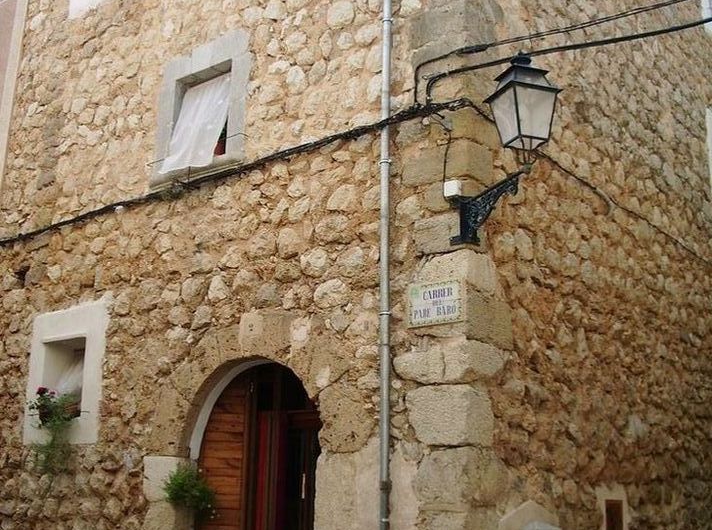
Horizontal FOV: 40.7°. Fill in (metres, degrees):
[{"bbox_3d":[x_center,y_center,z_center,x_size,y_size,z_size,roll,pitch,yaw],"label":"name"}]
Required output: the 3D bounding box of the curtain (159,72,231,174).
[{"bbox_3d":[-1.733,-1.528,10.369,0.770,1.120,0.300,-10,-18,38],"label":"curtain"}]

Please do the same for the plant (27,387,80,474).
[{"bbox_3d":[-3.428,1.843,10.726,0.720,0.920,0.360,-10,-18,38],"label":"plant"}]

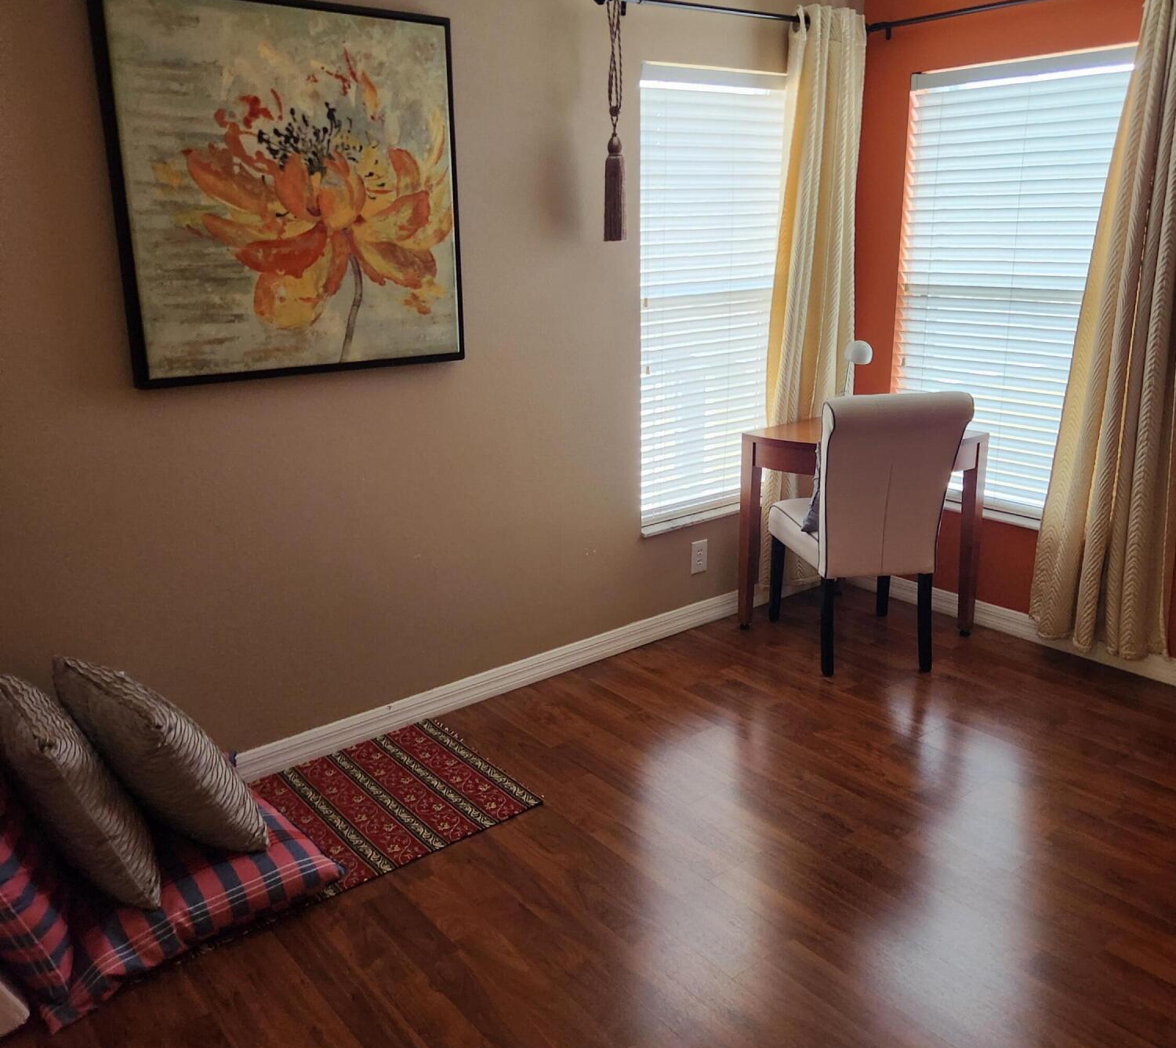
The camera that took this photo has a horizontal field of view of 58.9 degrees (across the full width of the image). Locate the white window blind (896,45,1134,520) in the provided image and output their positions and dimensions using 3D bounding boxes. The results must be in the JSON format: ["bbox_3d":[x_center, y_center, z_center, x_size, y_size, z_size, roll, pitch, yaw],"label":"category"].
[{"bbox_3d":[1.495,-0.807,3.697,0.060,1.550,0.900,-14,21,-36],"label":"white window blind"}]

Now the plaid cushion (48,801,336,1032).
[{"bbox_3d":[-1.032,0.803,2.515,0.660,0.140,0.660,-14,21,-36],"label":"plaid cushion"}]

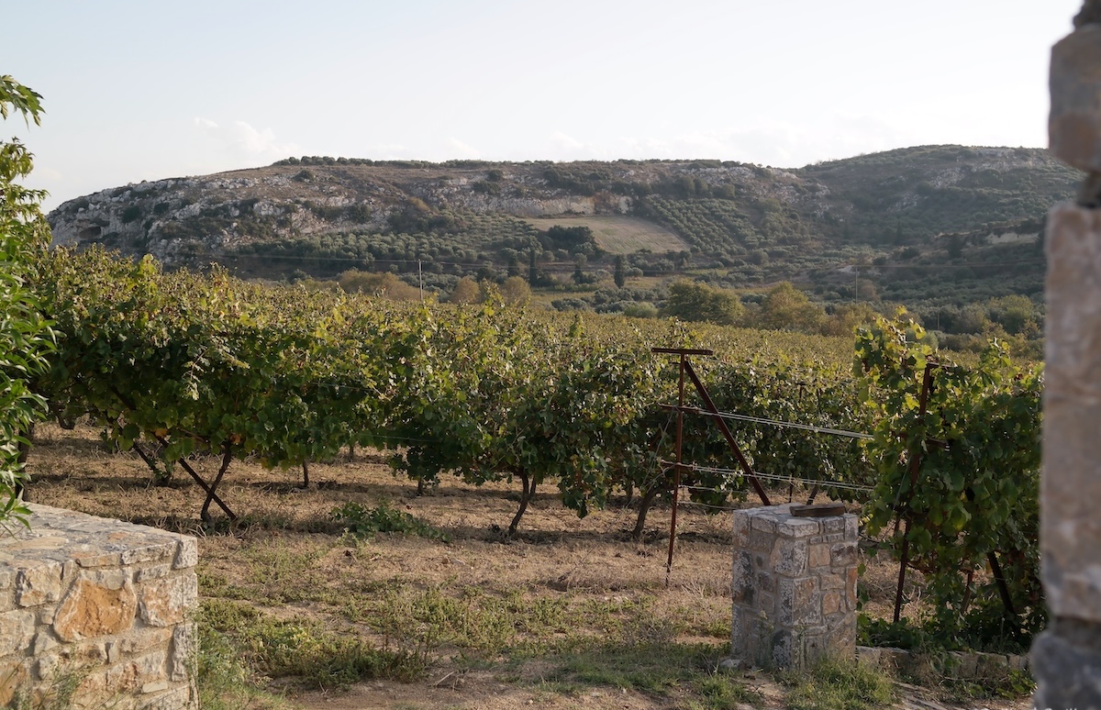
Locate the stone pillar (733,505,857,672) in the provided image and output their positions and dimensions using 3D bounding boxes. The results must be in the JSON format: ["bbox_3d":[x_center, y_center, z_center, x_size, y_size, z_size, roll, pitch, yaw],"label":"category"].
[{"bbox_3d":[1.560,1.476,8.389,0.553,0.930,0.548,-2,4,-34],"label":"stone pillar"}]

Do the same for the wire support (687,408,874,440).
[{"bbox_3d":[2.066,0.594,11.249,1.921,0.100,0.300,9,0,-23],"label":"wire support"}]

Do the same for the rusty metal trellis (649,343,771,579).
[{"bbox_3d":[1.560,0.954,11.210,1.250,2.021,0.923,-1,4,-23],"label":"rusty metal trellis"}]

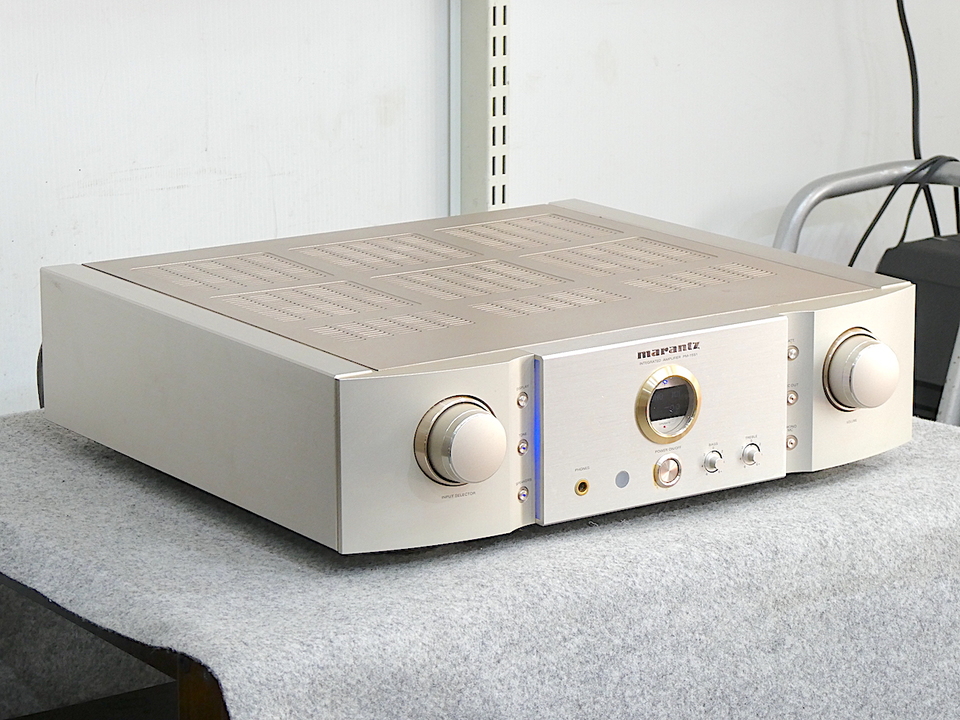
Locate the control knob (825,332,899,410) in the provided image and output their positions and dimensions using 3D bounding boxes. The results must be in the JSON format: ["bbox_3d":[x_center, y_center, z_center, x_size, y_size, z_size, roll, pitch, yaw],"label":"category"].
[{"bbox_3d":[0.240,0.008,1.840,0.052,0.052,0.024,-9,17,-34],"label":"control knob"}]

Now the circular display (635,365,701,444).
[{"bbox_3d":[0.114,0.027,1.759,0.049,0.049,0.006,-9,17,-34],"label":"circular display"}]

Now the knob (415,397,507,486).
[{"bbox_3d":[-0.007,0.048,1.672,0.052,0.052,0.024,-9,17,-34],"label":"knob"}]

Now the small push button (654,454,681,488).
[{"bbox_3d":[0.114,0.067,1.769,0.022,0.022,0.005,-9,17,-34],"label":"small push button"}]

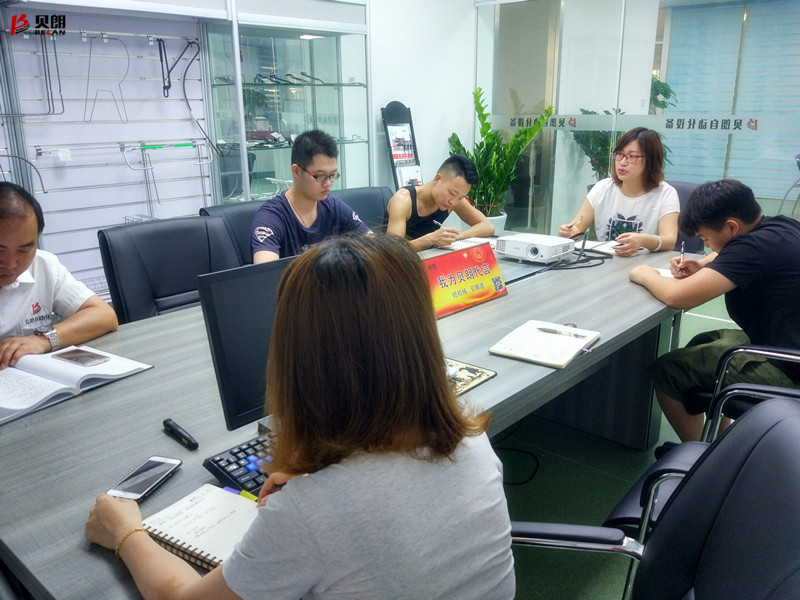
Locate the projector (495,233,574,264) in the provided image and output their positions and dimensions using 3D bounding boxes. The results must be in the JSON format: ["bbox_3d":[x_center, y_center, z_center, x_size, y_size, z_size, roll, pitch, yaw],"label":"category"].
[{"bbox_3d":[0.611,-0.240,2.924,0.275,0.088,0.222,14,22,41],"label":"projector"}]

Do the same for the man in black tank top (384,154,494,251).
[{"bbox_3d":[0.217,-0.152,3.283,0.720,1.200,0.600,14,22,41],"label":"man in black tank top"}]

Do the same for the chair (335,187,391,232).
[{"bbox_3d":[0.007,-0.022,3.280,0.620,0.980,0.580,14,22,40],"label":"chair"}]

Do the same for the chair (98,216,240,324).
[{"bbox_3d":[-0.658,0.235,2.438,0.620,0.980,0.580,14,22,40],"label":"chair"}]

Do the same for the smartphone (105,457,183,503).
[{"bbox_3d":[-0.457,0.322,1.166,0.070,0.011,0.136,3,17,13],"label":"smartphone"}]

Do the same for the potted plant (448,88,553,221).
[{"bbox_3d":[0.725,-0.705,4.643,0.670,1.500,0.620,14,22,40],"label":"potted plant"}]

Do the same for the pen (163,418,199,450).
[{"bbox_3d":[-0.450,0.278,1.325,0.024,0.025,0.138,-16,22,-42],"label":"pen"}]

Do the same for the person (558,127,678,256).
[{"bbox_3d":[1.128,-0.200,3.244,0.540,1.280,0.740,14,22,41],"label":"person"}]

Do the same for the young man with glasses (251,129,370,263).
[{"bbox_3d":[-0.276,-0.024,2.716,0.800,1.310,0.550,14,22,40],"label":"young man with glasses"}]

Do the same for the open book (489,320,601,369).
[{"bbox_3d":[0.403,0.122,1.788,0.211,0.022,0.295,10,20,32],"label":"open book"}]

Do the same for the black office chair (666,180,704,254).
[{"bbox_3d":[1.289,-0.141,3.632,0.580,0.980,0.620,14,22,40],"label":"black office chair"}]

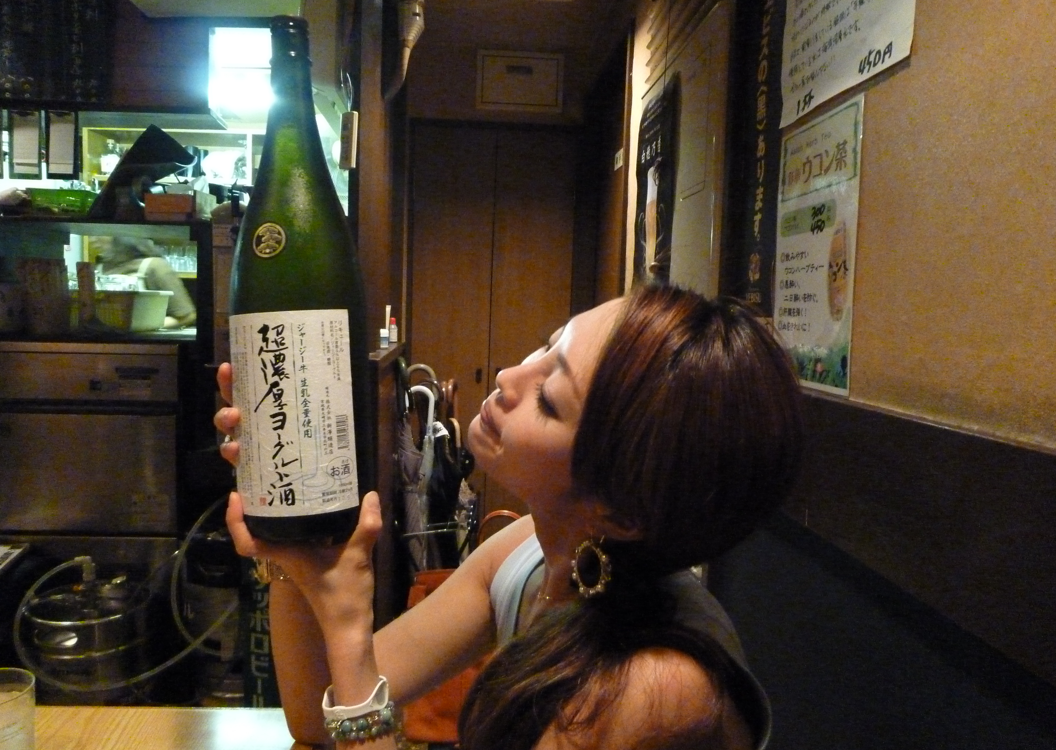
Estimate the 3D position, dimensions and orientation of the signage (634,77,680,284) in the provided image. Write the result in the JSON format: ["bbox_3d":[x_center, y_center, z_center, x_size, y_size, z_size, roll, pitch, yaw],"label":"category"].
[{"bbox_3d":[0.261,-0.371,1.614,0.015,0.440,0.318,1,5,-5],"label":"signage"}]

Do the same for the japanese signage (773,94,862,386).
[{"bbox_3d":[0.344,-0.147,0.927,0.010,0.324,0.214,1,5,-5],"label":"japanese signage"}]

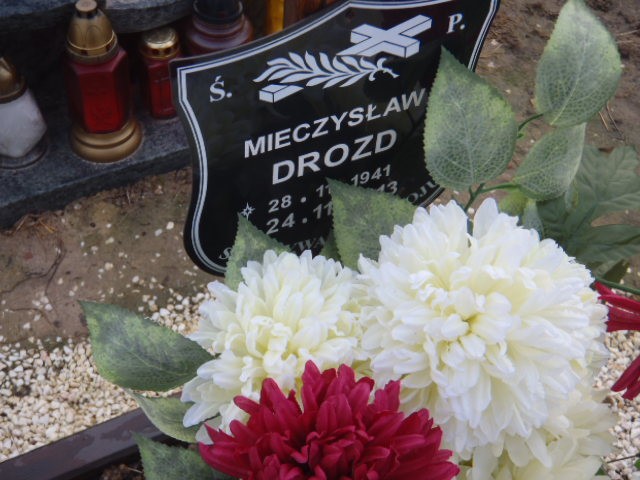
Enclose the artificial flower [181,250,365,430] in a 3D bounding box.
[{"bbox_3d":[-0.028,0.069,0.700,0.128,0.090,0.126,0,72,6],"label":"artificial flower"}]

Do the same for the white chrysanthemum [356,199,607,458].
[{"bbox_3d":[0.093,0.051,0.610,0.138,0.105,0.142,0,76,15],"label":"white chrysanthemum"}]

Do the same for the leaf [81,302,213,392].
[{"bbox_3d":[-0.119,0.073,0.730,0.100,0.025,0.060,18,57,9],"label":"leaf"}]

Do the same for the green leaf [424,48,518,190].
[{"bbox_3d":[0.096,-0.076,0.680,0.060,0.093,0.020,-13,1,7],"label":"green leaf"}]

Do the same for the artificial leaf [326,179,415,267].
[{"bbox_3d":[0.039,-0.006,0.690,0.088,0.020,0.060,42,79,14],"label":"artificial leaf"}]

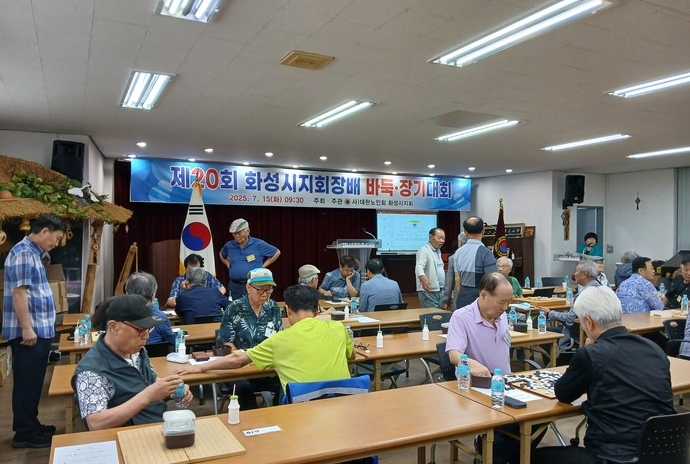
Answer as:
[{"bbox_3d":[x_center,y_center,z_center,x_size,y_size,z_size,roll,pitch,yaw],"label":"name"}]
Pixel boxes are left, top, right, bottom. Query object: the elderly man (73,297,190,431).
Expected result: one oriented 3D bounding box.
[{"bbox_3d":[-0.921,0.926,2.445,0.680,1.250,0.500,0,0,18],"label":"elderly man"}]

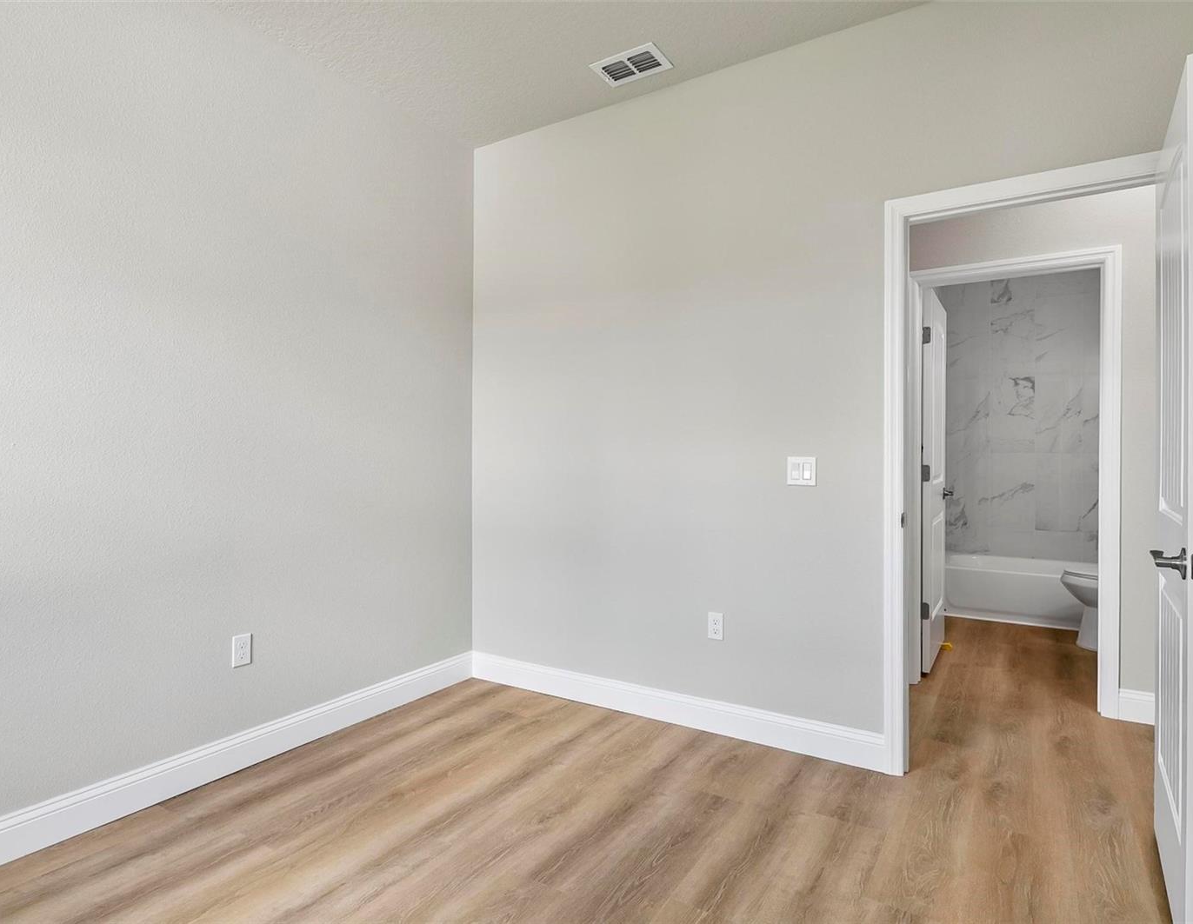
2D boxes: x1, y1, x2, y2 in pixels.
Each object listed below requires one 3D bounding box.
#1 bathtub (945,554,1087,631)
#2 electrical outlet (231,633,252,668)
[{"bbox_3d":[3.399,0.972,4.894,1.524,0.366,0.780,0,0,32],"label":"bathtub"},{"bbox_3d":[-1.335,0.714,2.481,0.008,0.115,0.072,0,0,33],"label":"electrical outlet"}]

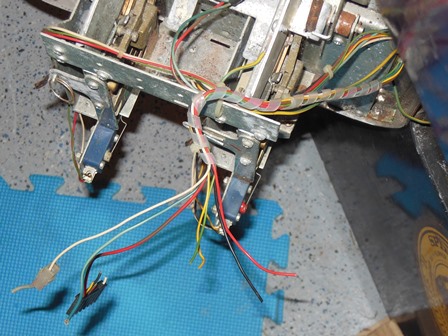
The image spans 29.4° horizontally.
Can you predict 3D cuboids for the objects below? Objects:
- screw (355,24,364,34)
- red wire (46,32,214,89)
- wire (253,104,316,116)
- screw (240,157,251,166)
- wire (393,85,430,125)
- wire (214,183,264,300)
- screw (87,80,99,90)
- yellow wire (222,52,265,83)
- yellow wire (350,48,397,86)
[{"bbox_3d":[0.098,-0.102,0.620,0.006,0.006,0.006,24,94,9],"label":"screw"},{"bbox_3d":[-0.065,-0.077,0.600,0.126,0.008,0.005,17,74,0],"label":"red wire"},{"bbox_3d":[0.043,-0.040,0.607,0.047,0.005,0.006,-7,74,-6],"label":"wire"},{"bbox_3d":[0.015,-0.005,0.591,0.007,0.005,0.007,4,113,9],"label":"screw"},{"bbox_3d":[0.137,-0.044,0.635,0.010,0.010,0.039,-44,90,-12],"label":"wire"},{"bbox_3d":[0.006,0.049,0.560,0.007,0.012,0.087,-20,69,-6],"label":"wire"},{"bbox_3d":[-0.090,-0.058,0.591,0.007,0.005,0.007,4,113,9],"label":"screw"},{"bbox_3d":[0.015,-0.070,0.603,0.037,0.010,0.005,-30,76,9],"label":"yellow wire"},{"bbox_3d":[0.109,-0.071,0.615,0.043,0.008,0.005,-38,77,0],"label":"yellow wire"}]

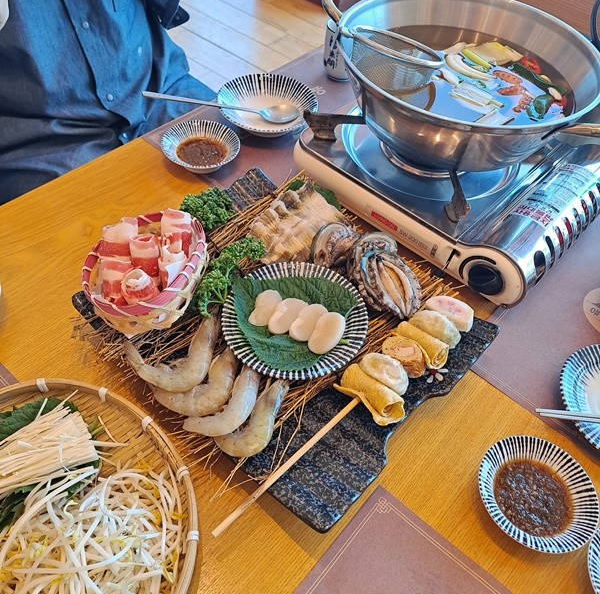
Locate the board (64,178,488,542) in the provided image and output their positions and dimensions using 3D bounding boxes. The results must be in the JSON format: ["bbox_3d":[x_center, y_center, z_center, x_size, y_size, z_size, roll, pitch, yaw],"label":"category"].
[{"bbox_3d":[-0.020,0.017,0.611,0.371,0.029,0.297,37,57,22],"label":"board"}]

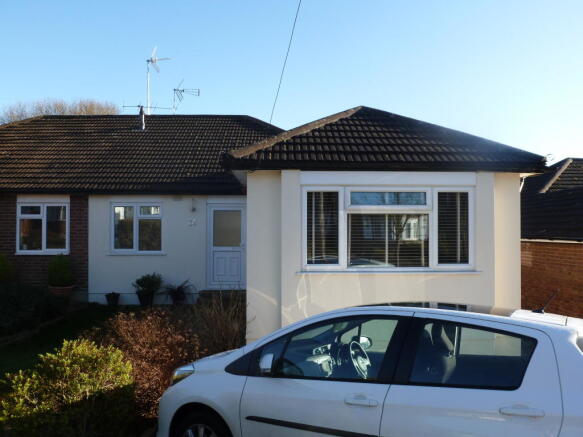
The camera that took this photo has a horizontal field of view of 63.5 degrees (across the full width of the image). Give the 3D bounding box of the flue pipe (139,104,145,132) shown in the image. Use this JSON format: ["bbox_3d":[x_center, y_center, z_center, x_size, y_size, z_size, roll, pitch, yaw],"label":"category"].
[{"bbox_3d":[-4.486,-3.005,14.100,0.160,0.760,0.160,0,-1,0],"label":"flue pipe"}]

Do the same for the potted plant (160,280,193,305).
[{"bbox_3d":[-2.574,1.664,10.600,0.780,0.570,0.700,0,-1,0],"label":"potted plant"}]

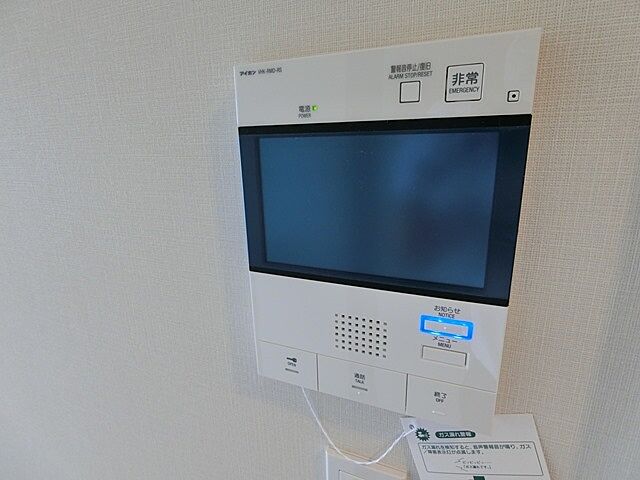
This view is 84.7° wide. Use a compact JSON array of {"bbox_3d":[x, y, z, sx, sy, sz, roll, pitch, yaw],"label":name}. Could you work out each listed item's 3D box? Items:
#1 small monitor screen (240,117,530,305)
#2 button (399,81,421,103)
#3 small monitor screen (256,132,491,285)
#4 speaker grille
[{"bbox_3d":[0.029,-0.021,0.234,0.183,0.109,0.010,5,16,22],"label":"small monitor screen"},{"bbox_3d":[0.052,-0.086,0.203,0.011,0.011,0.003,5,16,22],"label":"button"},{"bbox_3d":[0.029,-0.021,0.233,0.152,0.091,0.006,5,16,22],"label":"small monitor screen"},{"bbox_3d":[0.030,0.070,0.256,0.039,0.029,0.004,5,16,22],"label":"speaker grille"}]

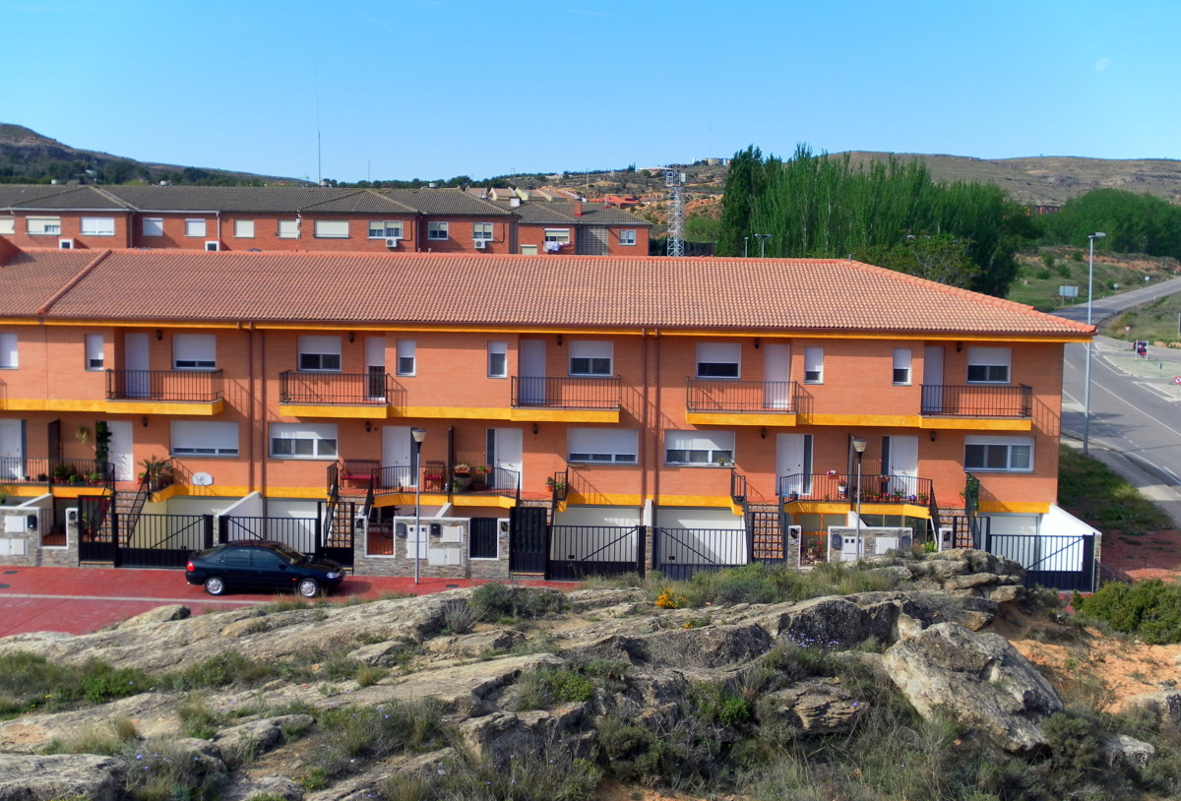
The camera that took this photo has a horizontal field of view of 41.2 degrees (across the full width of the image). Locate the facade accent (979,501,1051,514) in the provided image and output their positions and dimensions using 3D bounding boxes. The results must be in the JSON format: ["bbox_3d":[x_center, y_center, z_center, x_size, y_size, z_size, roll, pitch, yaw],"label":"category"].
[{"bbox_3d":[14.351,3.596,53.182,2.407,0.360,0.300,1,5,2],"label":"facade accent"}]

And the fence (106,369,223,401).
[{"bbox_3d":[-14.362,-0.530,53.052,3.587,0.982,1.380,1,5,2],"label":"fence"}]

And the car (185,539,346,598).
[{"bbox_3d":[-9.464,4.862,45.878,4.556,1.420,1.750,1,5,2],"label":"car"}]

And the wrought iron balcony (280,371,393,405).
[{"bbox_3d":[-8.505,-0.424,52.842,3.606,0.982,1.380,1,5,2],"label":"wrought iron balcony"}]

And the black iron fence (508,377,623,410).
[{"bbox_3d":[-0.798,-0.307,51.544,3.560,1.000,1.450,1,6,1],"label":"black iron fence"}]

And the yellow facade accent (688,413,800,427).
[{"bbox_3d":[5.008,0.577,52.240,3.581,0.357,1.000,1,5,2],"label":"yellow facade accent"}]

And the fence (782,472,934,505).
[{"bbox_3d":[8.732,2.950,51.874,4.958,0.922,0.900,1,5,2],"label":"fence"}]

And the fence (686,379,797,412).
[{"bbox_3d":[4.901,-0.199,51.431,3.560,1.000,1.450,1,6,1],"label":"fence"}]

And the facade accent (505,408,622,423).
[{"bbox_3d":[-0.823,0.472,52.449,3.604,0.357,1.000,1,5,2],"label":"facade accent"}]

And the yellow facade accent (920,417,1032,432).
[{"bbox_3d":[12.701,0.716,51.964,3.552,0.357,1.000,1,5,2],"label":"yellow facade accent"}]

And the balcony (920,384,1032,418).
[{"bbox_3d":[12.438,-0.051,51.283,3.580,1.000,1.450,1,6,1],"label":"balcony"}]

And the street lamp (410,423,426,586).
[{"bbox_3d":[-5.192,3.228,47.481,0.460,4.780,0.460,1,6,1],"label":"street lamp"}]

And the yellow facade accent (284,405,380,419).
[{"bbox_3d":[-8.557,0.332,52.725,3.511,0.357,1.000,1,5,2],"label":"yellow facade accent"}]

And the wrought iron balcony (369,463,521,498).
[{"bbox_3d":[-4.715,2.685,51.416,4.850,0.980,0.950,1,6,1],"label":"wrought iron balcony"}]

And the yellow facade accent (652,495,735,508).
[{"bbox_3d":[3.478,3.374,52.587,2.820,0.380,0.120,1,6,1],"label":"yellow facade accent"}]

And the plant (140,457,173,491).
[{"bbox_3d":[-14.382,2.428,52.001,1.000,1.070,0.920,1,6,1],"label":"plant"}]

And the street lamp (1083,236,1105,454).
[{"bbox_3d":[23.645,-2.636,73.629,0.850,10.400,0.280,2,6,11],"label":"street lamp"}]

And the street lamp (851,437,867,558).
[{"bbox_3d":[8.051,3.522,47.154,0.450,4.750,0.450,1,6,1],"label":"street lamp"}]

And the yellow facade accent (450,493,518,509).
[{"bbox_3d":[-3.559,3.409,52.429,2.189,0.355,0.600,1,5,2],"label":"yellow facade accent"}]

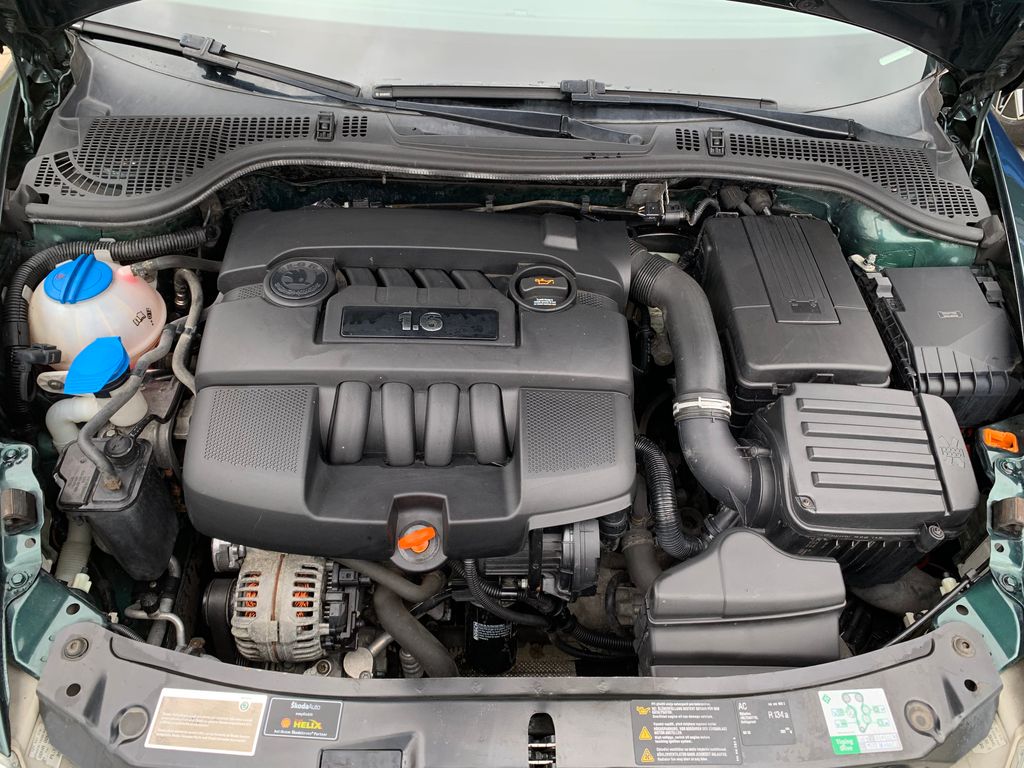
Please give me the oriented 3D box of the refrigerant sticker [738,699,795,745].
[{"bbox_3d":[0.246,0.327,0.743,0.052,0.001,0.043,-1,56,-1],"label":"refrigerant sticker"}]

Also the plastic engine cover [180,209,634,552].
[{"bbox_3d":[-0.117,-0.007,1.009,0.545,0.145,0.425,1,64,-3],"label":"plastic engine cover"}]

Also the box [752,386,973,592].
[{"bbox_3d":[0.403,0.133,0.952,0.225,0.190,0.200,4,50,3],"label":"box"}]

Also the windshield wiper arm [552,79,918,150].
[{"bbox_3d":[0.354,-0.408,1.165,0.577,0.045,0.050,9,55,-2],"label":"windshield wiper arm"}]

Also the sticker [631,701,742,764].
[{"bbox_3d":[0.185,0.371,0.818,0.112,0.002,0.063,1,58,-3],"label":"sticker"}]

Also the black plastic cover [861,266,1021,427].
[{"bbox_3d":[0.627,-0.052,1.140,0.185,0.110,0.215,0,55,-5],"label":"black plastic cover"}]

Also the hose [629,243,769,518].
[{"bbox_3d":[0.241,-0.014,1.010,0.145,0.130,0.365,0,50,0],"label":"hose"}]

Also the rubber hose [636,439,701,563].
[{"bbox_3d":[0.208,0.156,1.037,0.095,0.120,0.165,1,55,-3],"label":"rubber hose"}]

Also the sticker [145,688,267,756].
[{"bbox_3d":[-0.294,0.327,0.743,0.105,0.001,0.054,3,56,2],"label":"sticker"}]

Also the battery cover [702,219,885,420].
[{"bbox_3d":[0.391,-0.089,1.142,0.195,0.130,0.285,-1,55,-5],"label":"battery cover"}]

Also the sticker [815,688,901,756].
[{"bbox_3d":[0.338,0.327,0.745,0.066,0.001,0.057,-3,56,-2],"label":"sticker"}]

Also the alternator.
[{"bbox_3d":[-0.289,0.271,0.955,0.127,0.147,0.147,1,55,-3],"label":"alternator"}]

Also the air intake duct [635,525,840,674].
[{"bbox_3d":[0.257,0.269,0.897,0.215,0.130,0.165,0,50,0],"label":"air intake duct"}]

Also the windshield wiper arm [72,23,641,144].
[{"bbox_3d":[-0.240,-0.446,1.155,0.902,0.055,0.075,13,55,2],"label":"windshield wiper arm"}]

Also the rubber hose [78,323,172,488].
[{"bbox_3d":[-0.482,0.026,0.973,0.065,0.075,0.205,0,50,0],"label":"rubber hose"}]

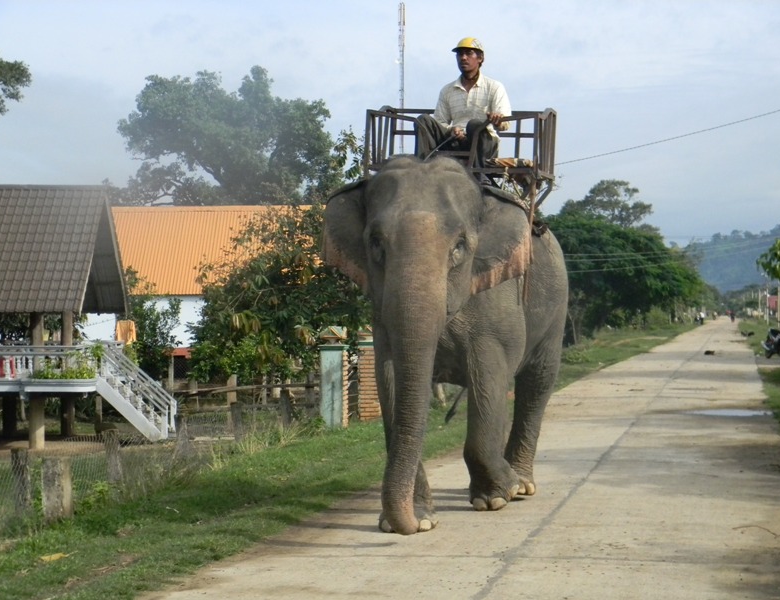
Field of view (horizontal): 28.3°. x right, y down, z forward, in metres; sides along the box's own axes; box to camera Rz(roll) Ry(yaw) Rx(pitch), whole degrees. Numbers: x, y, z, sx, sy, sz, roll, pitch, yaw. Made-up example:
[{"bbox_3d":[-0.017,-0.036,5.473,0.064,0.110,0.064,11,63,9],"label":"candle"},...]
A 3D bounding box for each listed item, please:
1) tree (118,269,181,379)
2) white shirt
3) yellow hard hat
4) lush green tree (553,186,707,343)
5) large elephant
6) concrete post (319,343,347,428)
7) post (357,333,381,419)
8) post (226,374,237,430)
[{"bbox_3d":[-5.795,0.753,37.000,1.700,3.000,1.700,0,0,14],"label":"tree"},{"bbox_3d":[0.618,-1.465,11.600,0.540,0.480,0.360,0,0,15],"label":"white shirt"},{"bbox_3d":[0.591,-1.922,11.650,0.210,0.125,0.260,0,0,29],"label":"yellow hard hat"},{"bbox_3d":[9.740,-1.428,66.000,7.100,6.400,6.800,0,0,14],"label":"lush green tree"},{"bbox_3d":[0.520,0.290,11.700,1.450,2.540,3.200,0,0,14],"label":"large elephant"},{"bbox_3d":[-0.733,1.099,19.900,0.320,1.120,0.320,0,0,14],"label":"concrete post"},{"bbox_3d":[-0.268,1.039,21.300,0.320,1.240,0.320,0,0,14],"label":"post"},{"bbox_3d":[-2.252,1.463,22.000,0.140,0.840,0.140,0,0,14],"label":"post"}]

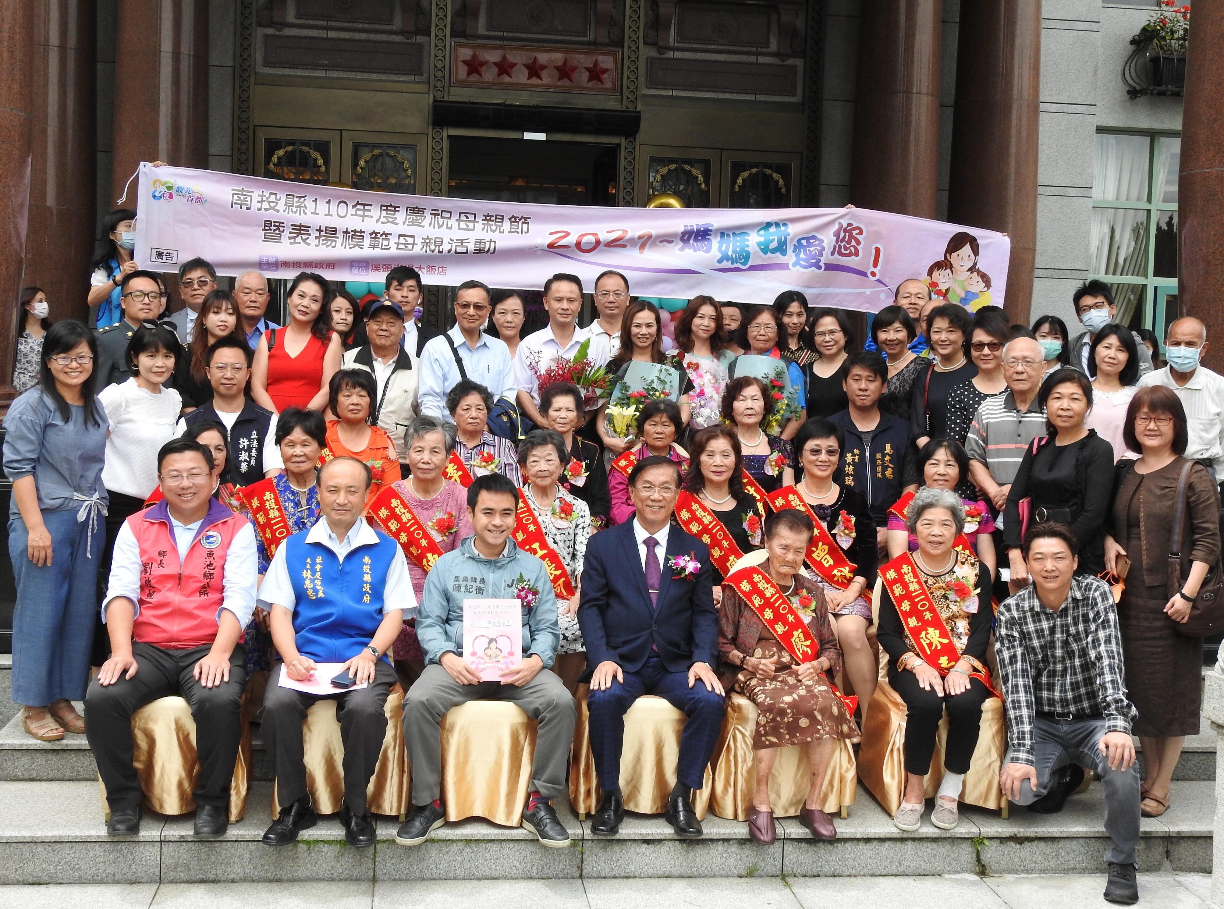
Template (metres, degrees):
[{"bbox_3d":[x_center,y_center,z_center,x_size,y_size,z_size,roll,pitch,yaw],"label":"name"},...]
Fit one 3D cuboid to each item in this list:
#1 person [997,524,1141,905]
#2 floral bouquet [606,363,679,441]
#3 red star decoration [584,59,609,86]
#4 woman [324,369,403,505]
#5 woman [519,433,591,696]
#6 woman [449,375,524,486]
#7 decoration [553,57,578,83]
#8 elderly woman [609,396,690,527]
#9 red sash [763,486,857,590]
[{"bbox_3d":[1.636,0.892,5.601,0.520,1.274,0.760,2,3,5],"label":"person"},{"bbox_3d":[0.162,-0.242,7.475,0.370,0.450,0.280,2,3,-3],"label":"floral bouquet"},{"bbox_3d":[-0.145,-3.569,14.171,0.230,0.236,0.050,1,3,-7],"label":"red star decoration"},{"bbox_3d":[-1.169,0.254,7.105,0.440,1.290,0.720,1,3,-6],"label":"woman"},{"bbox_3d":[-0.286,0.511,6.378,0.440,1.220,0.680,2,3,-5],"label":"woman"},{"bbox_3d":[-0.584,0.288,6.909,0.450,1.272,0.620,2,3,-6],"label":"woman"},{"bbox_3d":[-0.380,-3.161,12.470,0.220,0.215,0.050,1,3,-7],"label":"decoration"},{"bbox_3d":[0.182,0.322,7.059,0.430,1.164,0.680,2,3,-3],"label":"elderly woman"},{"bbox_3d":[0.863,0.360,6.549,0.400,0.460,0.240,2,3,0],"label":"red sash"}]

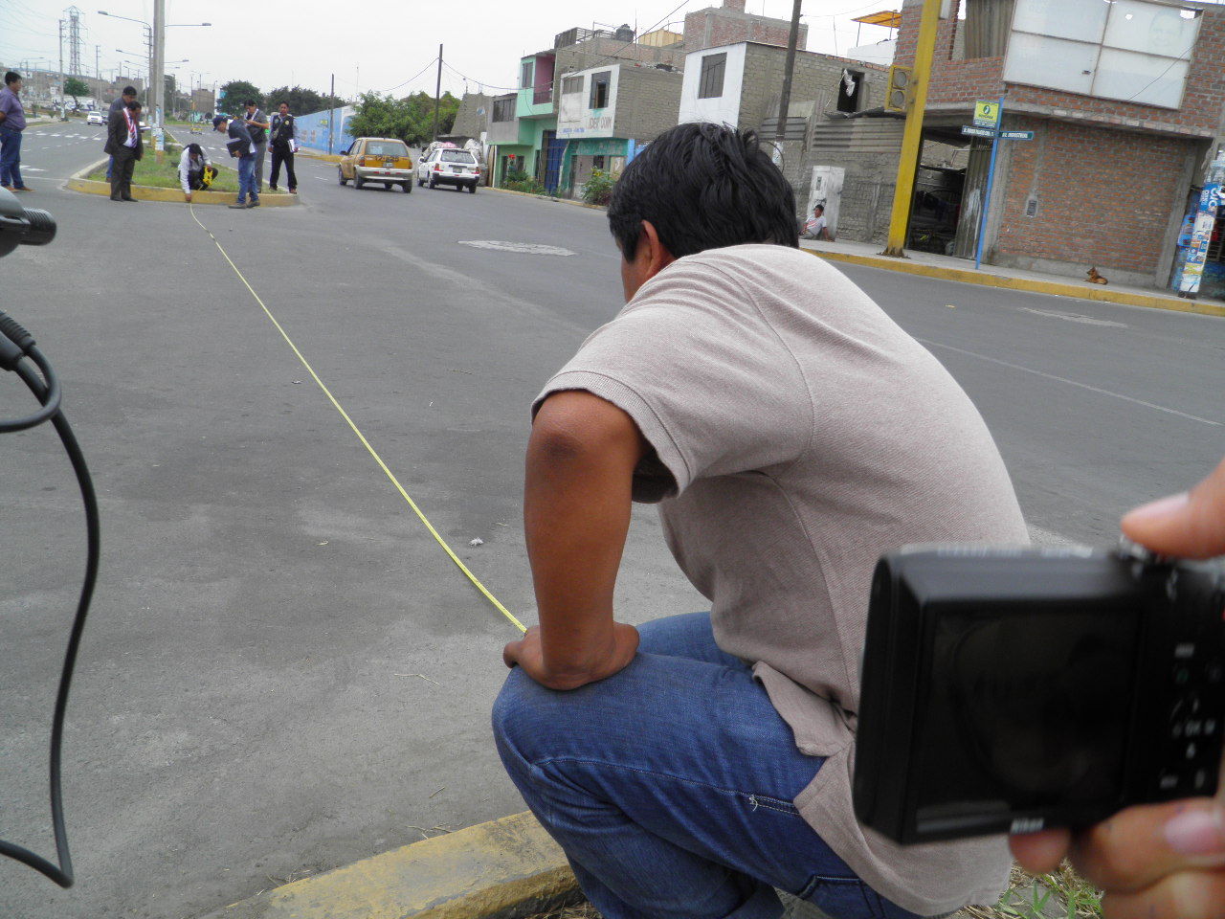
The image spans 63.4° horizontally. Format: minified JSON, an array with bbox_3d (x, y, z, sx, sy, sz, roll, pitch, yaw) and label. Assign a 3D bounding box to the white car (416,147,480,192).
[{"bbox_3d":[-6.044,-10.618,36.134,1.670,1.430,4.250,0,17,-19],"label":"white car"}]

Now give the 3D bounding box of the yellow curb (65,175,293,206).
[{"bbox_3d":[-7.619,-4.762,17.862,3.900,0.180,1.250,-4,19,-30],"label":"yellow curb"}]

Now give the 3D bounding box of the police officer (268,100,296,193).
[{"bbox_3d":[-6.554,-6.193,19.699,0.520,1.670,0.360,0,17,-18],"label":"police officer"}]

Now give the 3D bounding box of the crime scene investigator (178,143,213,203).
[{"bbox_3d":[-7.549,-5.200,17.947,0.600,0.980,0.700,-7,21,-37],"label":"crime scene investigator"}]

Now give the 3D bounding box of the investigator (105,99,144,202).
[{"bbox_3d":[-8.116,-5.153,16.492,0.420,1.600,0.500,9,17,11],"label":"investigator"}]

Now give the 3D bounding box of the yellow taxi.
[{"bbox_3d":[-7.305,-9.083,30.353,1.630,1.430,4.050,-2,18,-24],"label":"yellow taxi"}]

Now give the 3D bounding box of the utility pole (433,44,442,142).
[{"bbox_3d":[-8.948,-17.896,50.627,0.220,6.258,0.220,2,17,-11],"label":"utility pole"}]

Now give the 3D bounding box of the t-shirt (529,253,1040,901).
[{"bbox_3d":[0.216,0.117,1.146,0.370,0.650,0.460,-12,2,38],"label":"t-shirt"}]

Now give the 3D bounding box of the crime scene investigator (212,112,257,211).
[{"bbox_3d":[-6.654,-5.261,17.487,0.800,1.450,0.500,-3,19,-29],"label":"crime scene investigator"}]

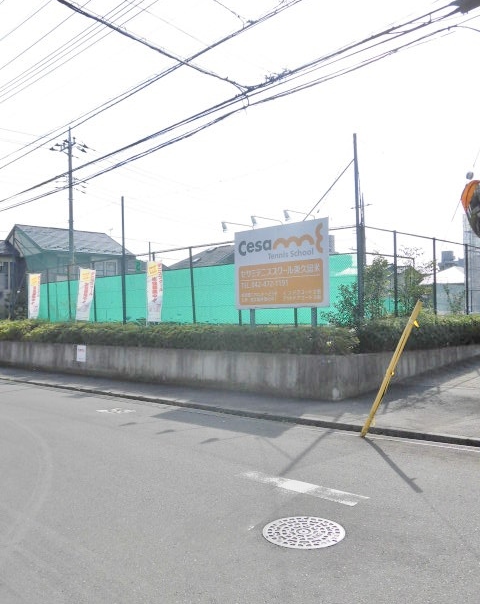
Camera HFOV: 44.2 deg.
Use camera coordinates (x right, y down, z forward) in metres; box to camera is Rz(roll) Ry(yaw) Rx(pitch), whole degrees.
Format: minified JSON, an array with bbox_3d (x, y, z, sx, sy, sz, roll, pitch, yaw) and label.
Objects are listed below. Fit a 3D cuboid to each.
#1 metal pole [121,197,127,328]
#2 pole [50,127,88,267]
[{"bbox_3d":[-3.915,-1.293,19.994,0.105,4.510,0.105,-1,0,-42],"label":"metal pole"},{"bbox_3d":[-10.949,-4.758,38.483,1.900,13.260,1.500,-1,0,-42],"label":"pole"}]

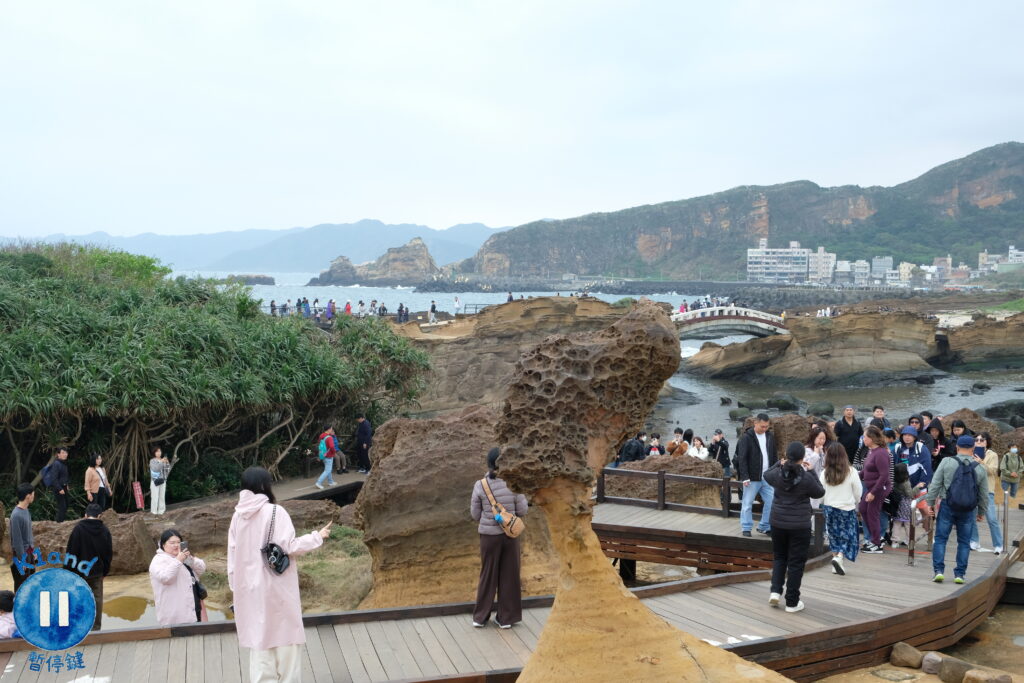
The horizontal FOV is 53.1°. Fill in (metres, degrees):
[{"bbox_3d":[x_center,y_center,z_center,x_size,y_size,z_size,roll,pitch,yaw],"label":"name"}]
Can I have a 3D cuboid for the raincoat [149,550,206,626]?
[{"bbox_3d":[-3.298,2.503,10.097,0.440,0.920,0.530,3,5,38],"label":"raincoat"}]

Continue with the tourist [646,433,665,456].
[{"bbox_3d":[2.993,2.732,21.357,0.520,1.650,0.450,1,4,8],"label":"tourist"}]

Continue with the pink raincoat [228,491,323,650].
[{"bbox_3d":[-1.794,1.688,7.735,0.570,1.140,0.440,1,4,19],"label":"pink raincoat"}]

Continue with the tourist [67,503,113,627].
[{"bbox_3d":[-4.958,2.720,12.017,0.540,1.660,0.400,-1,4,-16],"label":"tourist"}]

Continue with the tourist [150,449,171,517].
[{"bbox_3d":[-8.393,3.305,24.487,0.460,1.580,0.450,-4,5,-43],"label":"tourist"}]

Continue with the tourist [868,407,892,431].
[{"bbox_3d":[6.364,1.968,17.760,0.520,1.710,0.360,1,4,17],"label":"tourist"}]

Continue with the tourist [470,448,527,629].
[{"bbox_3d":[-0.113,1.767,9.280,0.520,1.620,0.420,0,4,5],"label":"tourist"}]

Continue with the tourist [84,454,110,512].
[{"bbox_3d":[-8.904,3.194,22.055,0.380,1.580,0.500,2,5,30],"label":"tourist"}]

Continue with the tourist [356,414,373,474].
[{"bbox_3d":[-4.164,2.896,28.913,0.400,1.710,0.500,-1,4,-12],"label":"tourist"}]

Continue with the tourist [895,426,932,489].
[{"bbox_3d":[5.620,2.005,14.357,0.540,1.640,0.420,2,5,29],"label":"tourist"}]

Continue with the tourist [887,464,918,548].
[{"bbox_3d":[5.046,2.134,13.238,0.360,1.100,0.380,3,5,37],"label":"tourist"}]

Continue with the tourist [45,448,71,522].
[{"bbox_3d":[-10.501,3.322,23.686,0.520,1.710,0.500,1,4,16],"label":"tourist"}]

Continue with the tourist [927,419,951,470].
[{"bbox_3d":[6.411,1.963,15.357,0.500,1.630,0.420,2,5,30],"label":"tourist"}]

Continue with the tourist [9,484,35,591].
[{"bbox_3d":[-5.846,2.542,12.205,0.290,1.720,0.420,-3,5,-41],"label":"tourist"}]

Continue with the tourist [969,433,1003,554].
[{"bbox_3d":[6.353,2.024,13.741,0.550,1.620,0.480,3,5,33],"label":"tourist"}]

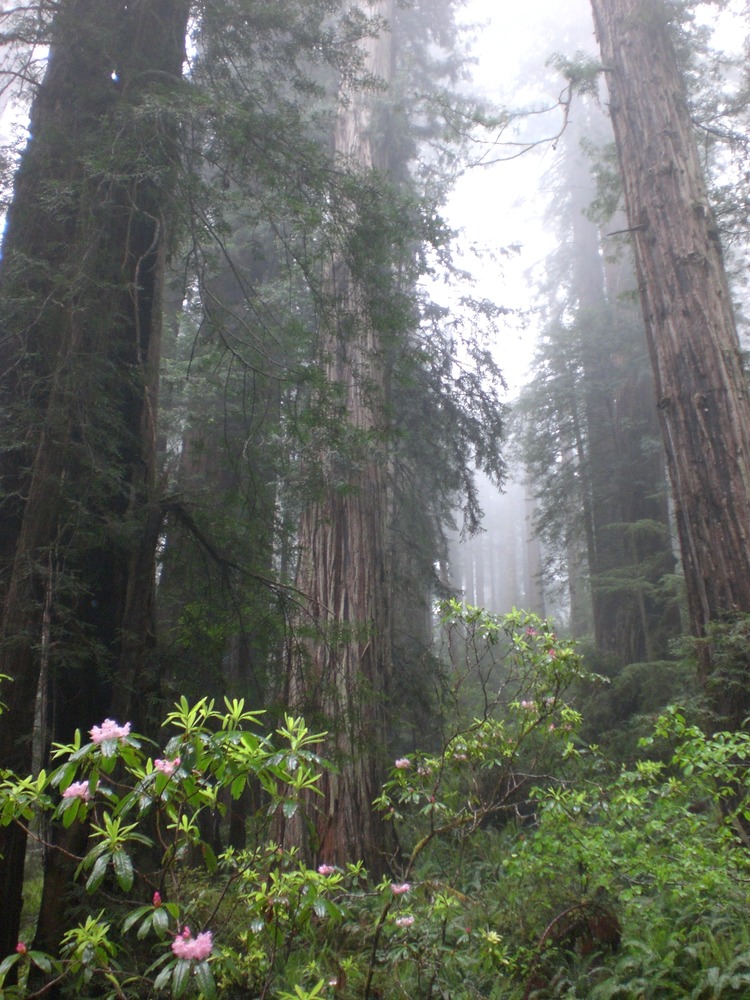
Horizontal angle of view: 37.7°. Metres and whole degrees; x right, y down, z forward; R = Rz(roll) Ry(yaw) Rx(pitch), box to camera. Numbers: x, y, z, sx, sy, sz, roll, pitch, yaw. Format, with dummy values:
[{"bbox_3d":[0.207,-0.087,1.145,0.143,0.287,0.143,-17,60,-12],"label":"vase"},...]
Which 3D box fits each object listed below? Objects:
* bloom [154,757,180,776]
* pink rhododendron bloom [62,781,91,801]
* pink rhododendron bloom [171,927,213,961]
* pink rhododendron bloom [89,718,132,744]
[{"bbox_3d":[-0.690,0.886,3.650,0.090,0.068,0.090,-3,20,-11],"label":"bloom"},{"bbox_3d":[-0.989,0.966,3.650,0.100,0.072,0.100,-5,21,-16],"label":"pink rhododendron bloom"},{"bbox_3d":[-0.585,1.414,3.500,0.135,0.108,0.130,-3,20,-11],"label":"pink rhododendron bloom"},{"bbox_3d":[-0.867,0.761,3.600,0.132,0.090,0.125,-4,21,-14],"label":"pink rhododendron bloom"}]

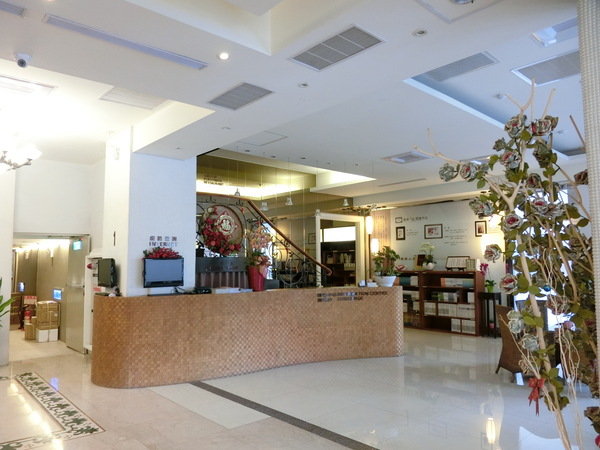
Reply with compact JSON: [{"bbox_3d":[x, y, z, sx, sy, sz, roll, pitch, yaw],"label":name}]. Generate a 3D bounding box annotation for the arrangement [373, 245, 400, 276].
[{"bbox_3d":[1.421,0.583,7.120,0.450,0.540,0.430,-1,-5,11],"label":"arrangement"}]

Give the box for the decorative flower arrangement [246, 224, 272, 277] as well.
[{"bbox_3d":[-0.598,0.371,6.350,0.380,0.740,0.360,-1,-4,0],"label":"decorative flower arrangement"}]

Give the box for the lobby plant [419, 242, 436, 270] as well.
[{"bbox_3d":[2.768,0.688,9.371,0.360,0.580,0.320,-2,-4,11],"label":"lobby plant"}]

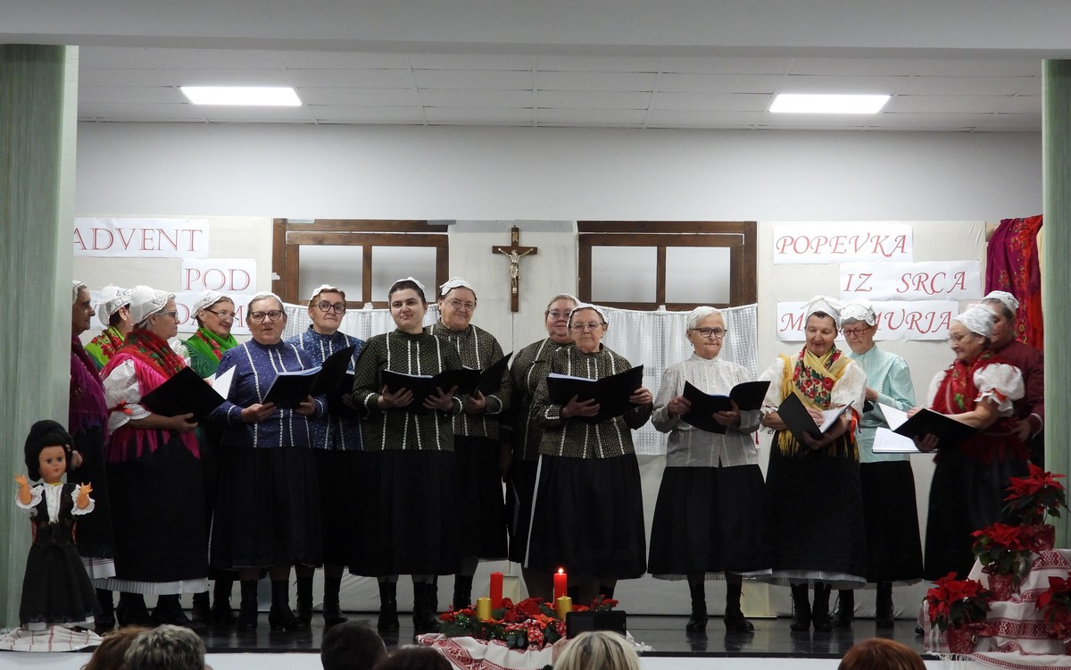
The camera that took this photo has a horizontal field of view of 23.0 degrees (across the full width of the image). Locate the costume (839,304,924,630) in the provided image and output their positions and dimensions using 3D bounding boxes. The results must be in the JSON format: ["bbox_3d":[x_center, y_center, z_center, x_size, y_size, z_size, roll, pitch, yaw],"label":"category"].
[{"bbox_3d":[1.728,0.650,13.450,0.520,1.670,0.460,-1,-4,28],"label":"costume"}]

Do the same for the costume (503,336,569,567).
[{"bbox_3d":[0.100,0.580,13.138,0.520,1.140,0.420,1,-3,3],"label":"costume"}]

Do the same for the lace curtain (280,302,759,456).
[{"bbox_3d":[-0.084,0.231,14.211,2.580,0.825,0.080,1,-3,0],"label":"lace curtain"}]

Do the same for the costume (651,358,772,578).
[{"bbox_3d":[0.844,0.632,12.783,0.580,1.070,0.450,1,-3,-4],"label":"costume"}]

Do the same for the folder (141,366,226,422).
[{"bbox_3d":[-1.627,0.305,12.400,0.300,0.180,0.360,-36,-21,30],"label":"folder"}]

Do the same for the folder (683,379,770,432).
[{"bbox_3d":[0.887,0.336,12.300,0.430,0.120,0.300,3,-34,-4],"label":"folder"}]

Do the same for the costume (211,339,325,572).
[{"bbox_3d":[-1.259,0.564,12.390,0.540,1.092,0.440,1,-3,-13],"label":"costume"}]

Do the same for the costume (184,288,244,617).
[{"bbox_3d":[-1.569,0.594,12.790,0.500,1.621,0.420,3,-4,-38],"label":"costume"}]

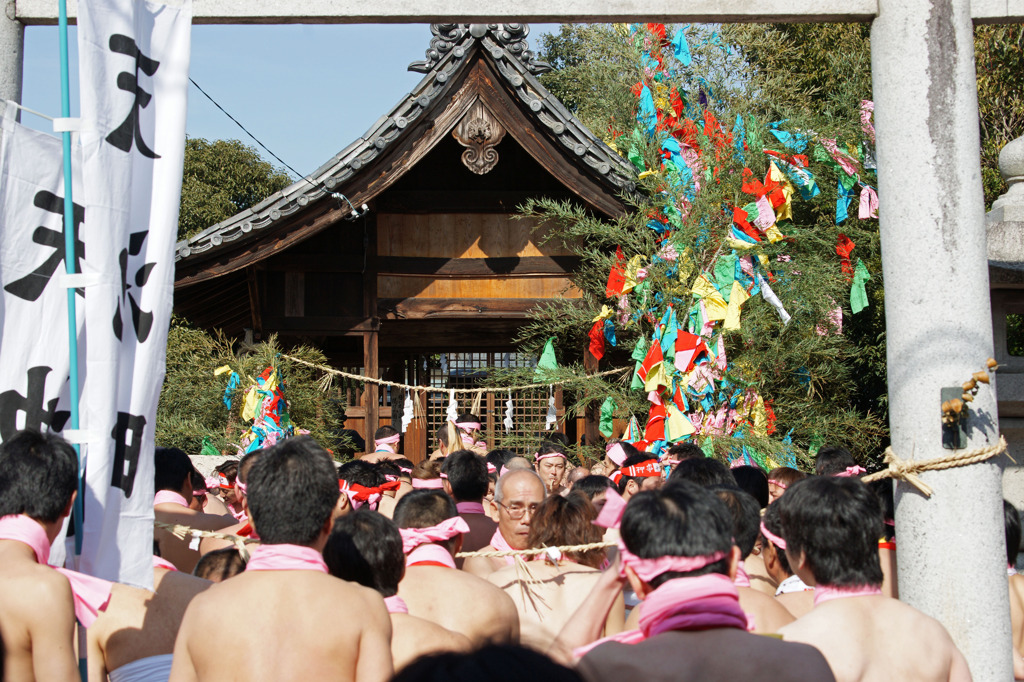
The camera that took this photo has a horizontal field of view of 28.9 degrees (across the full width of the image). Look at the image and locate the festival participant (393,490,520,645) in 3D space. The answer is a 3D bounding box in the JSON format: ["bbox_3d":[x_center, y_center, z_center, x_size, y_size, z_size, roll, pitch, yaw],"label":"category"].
[{"bbox_3d":[-0.199,1.170,5.017,0.500,1.582,0.420,0,-2,-2],"label":"festival participant"}]

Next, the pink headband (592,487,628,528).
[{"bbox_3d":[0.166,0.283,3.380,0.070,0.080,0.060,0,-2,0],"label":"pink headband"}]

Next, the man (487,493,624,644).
[{"bbox_3d":[0.123,1.199,5.467,0.480,1.562,0.420,0,-2,-11],"label":"man"}]

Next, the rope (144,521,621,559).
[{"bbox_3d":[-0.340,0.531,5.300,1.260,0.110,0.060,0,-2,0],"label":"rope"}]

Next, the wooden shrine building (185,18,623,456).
[{"bbox_3d":[-0.242,-0.018,18.095,5.100,4.900,5.200,0,-2,0],"label":"wooden shrine building"}]

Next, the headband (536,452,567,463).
[{"bbox_3d":[0.197,0.582,9.900,0.165,0.050,0.180,0,-2,-2],"label":"headband"}]

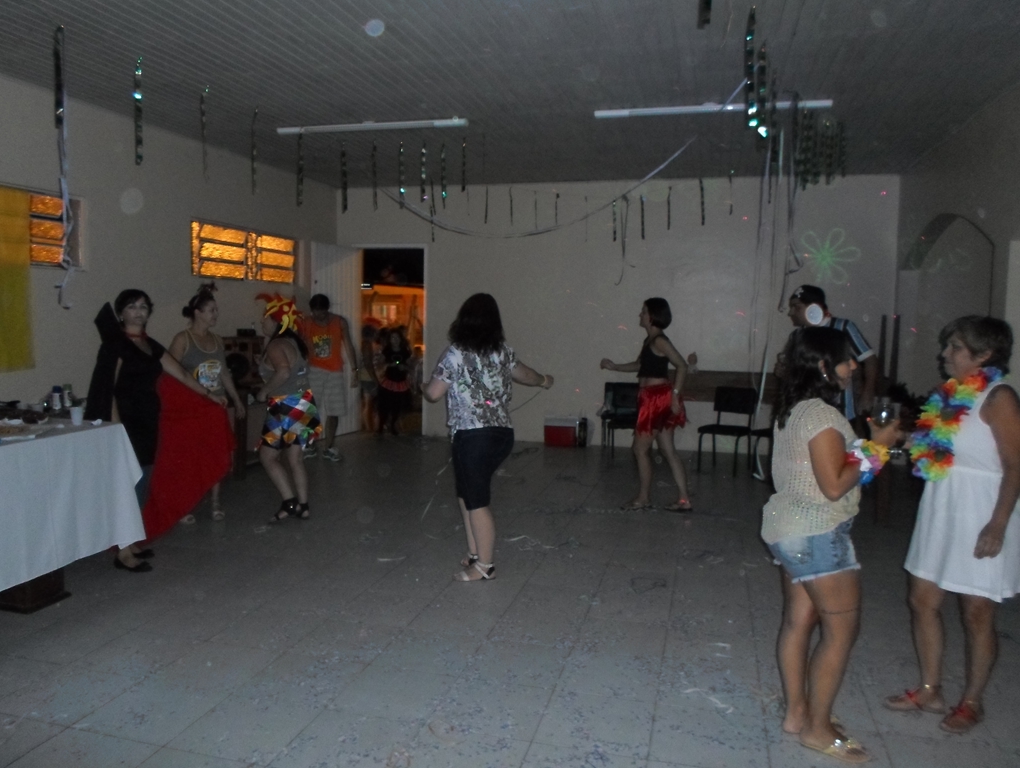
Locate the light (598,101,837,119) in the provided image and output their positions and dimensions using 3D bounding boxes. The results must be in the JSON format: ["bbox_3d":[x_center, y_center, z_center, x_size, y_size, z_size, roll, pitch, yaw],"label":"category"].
[{"bbox_3d":[1.386,-1.909,5.138,1.600,0.070,0.070,3,6,15],"label":"light"}]

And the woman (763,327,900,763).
[{"bbox_3d":[1.119,0.549,2.648,0.470,1.530,0.440,2,6,6],"label":"woman"}]

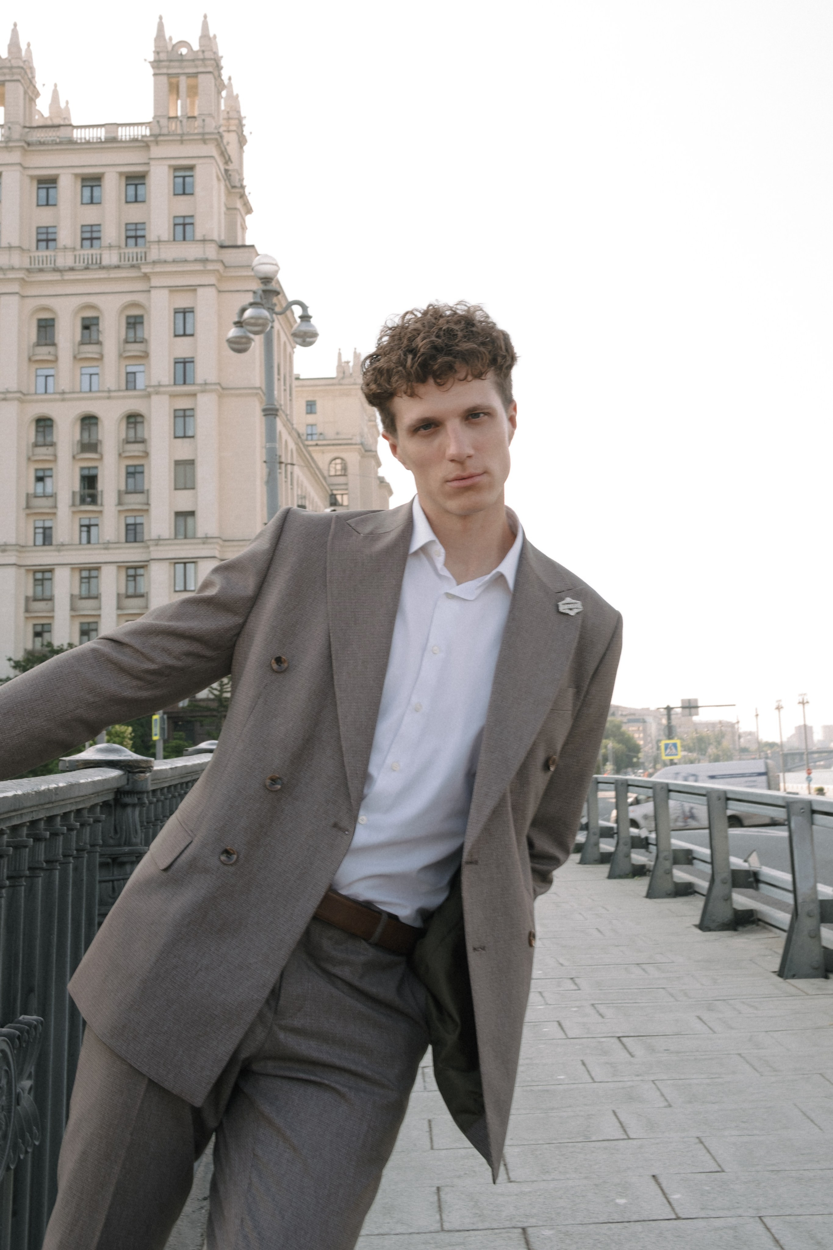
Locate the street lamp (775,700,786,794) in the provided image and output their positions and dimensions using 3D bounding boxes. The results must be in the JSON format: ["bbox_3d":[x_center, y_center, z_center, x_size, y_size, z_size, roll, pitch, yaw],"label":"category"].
[{"bbox_3d":[41.980,14.125,148.000,1.100,11.000,1.100,-4,-7,17],"label":"street lamp"}]

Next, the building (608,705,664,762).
[{"bbox_3d":[87.392,46.068,520.000,28.000,28.000,28.000,-3,-7,11],"label":"building"}]

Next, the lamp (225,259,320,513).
[{"bbox_3d":[-2.277,-1.027,20.300,1.500,9.800,1.500,-1,-7,-11],"label":"lamp"}]

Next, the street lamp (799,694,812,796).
[{"bbox_3d":[40.962,12.679,135.000,1.250,11.000,1.200,-4,-7,17],"label":"street lamp"}]

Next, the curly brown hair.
[{"bbox_3d":[0.025,-0.307,1.570,0.195,0.175,0.220,-13,-5,-1],"label":"curly brown hair"}]

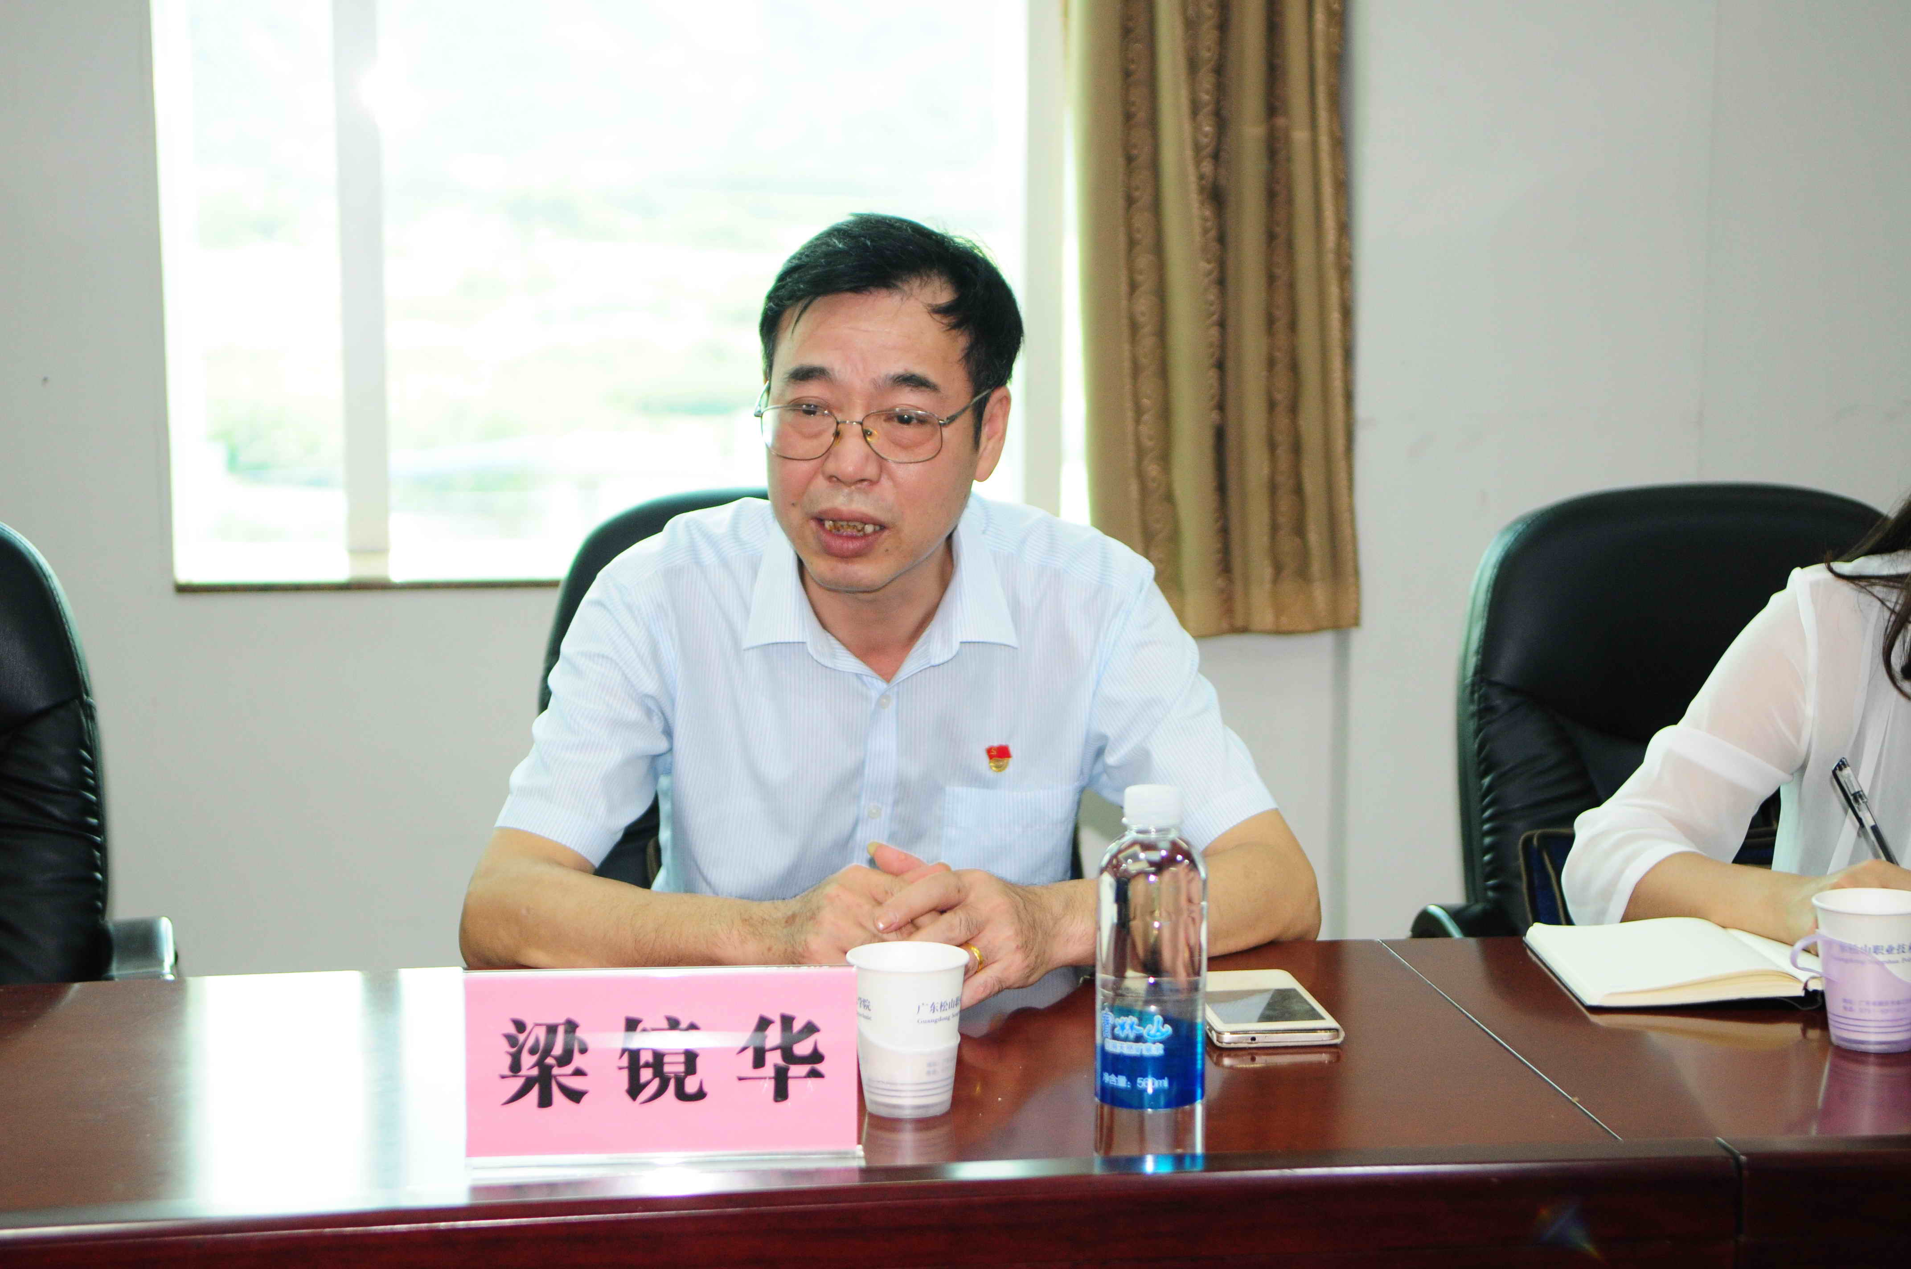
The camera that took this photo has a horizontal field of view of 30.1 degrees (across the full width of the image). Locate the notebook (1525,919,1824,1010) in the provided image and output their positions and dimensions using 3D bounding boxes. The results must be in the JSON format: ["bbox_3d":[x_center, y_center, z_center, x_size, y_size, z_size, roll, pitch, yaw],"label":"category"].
[{"bbox_3d":[0.558,0.219,2.457,0.295,0.020,0.200,-1,9,-6],"label":"notebook"}]

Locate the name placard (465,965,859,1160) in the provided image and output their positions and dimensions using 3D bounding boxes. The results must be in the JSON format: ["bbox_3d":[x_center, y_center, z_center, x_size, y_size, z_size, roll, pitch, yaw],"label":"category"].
[{"bbox_3d":[-0.167,0.240,2.028,0.224,0.110,0.055,-1,9,-3],"label":"name placard"}]

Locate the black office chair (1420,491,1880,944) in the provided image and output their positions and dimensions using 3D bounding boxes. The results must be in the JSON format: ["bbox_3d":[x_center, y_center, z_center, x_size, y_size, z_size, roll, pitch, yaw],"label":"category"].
[{"bbox_3d":[0.701,0.391,2.984,0.620,1.020,0.650,-1,9,-7],"label":"black office chair"}]

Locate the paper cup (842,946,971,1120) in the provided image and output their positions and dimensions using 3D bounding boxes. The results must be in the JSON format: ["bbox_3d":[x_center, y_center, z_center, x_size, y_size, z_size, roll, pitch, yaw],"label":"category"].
[{"bbox_3d":[-0.028,0.237,2.110,0.073,0.092,0.073,0,9,0],"label":"paper cup"}]

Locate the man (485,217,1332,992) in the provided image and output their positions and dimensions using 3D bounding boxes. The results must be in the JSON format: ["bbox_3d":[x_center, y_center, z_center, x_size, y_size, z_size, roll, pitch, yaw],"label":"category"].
[{"bbox_3d":[-0.039,0.318,2.608,0.600,1.290,0.620,-1,9,-3],"label":"man"}]

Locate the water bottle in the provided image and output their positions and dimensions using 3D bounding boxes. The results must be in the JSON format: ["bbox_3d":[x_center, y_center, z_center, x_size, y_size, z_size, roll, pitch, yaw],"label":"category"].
[{"bbox_3d":[0.112,0.190,2.024,0.063,0.210,0.063,0,9,0],"label":"water bottle"}]

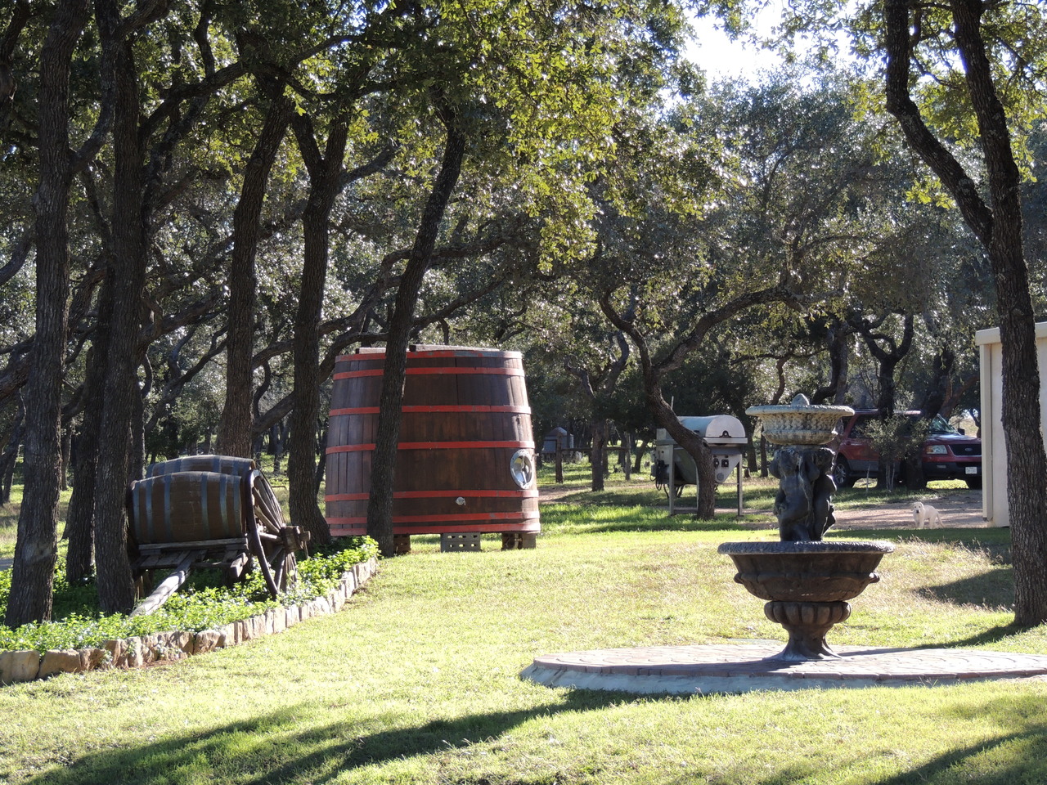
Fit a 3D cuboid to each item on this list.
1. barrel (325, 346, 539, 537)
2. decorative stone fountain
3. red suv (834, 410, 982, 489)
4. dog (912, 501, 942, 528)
[{"bbox_3d":[-1.028,0.565,35.700,2.390,2.070,2.390,-2,-1,0],"label":"barrel"},{"bbox_3d":[1.810,0.864,20.400,1.120,1.690,1.120,0,-1,0],"label":"decorative stone fountain"},{"bbox_3d":[9.000,1.355,74.500,2.020,1.950,5.230,0,-1,-27],"label":"red suv"},{"bbox_3d":[5.910,1.794,46.500,0.480,0.420,0.170,1,-2,-36],"label":"dog"}]

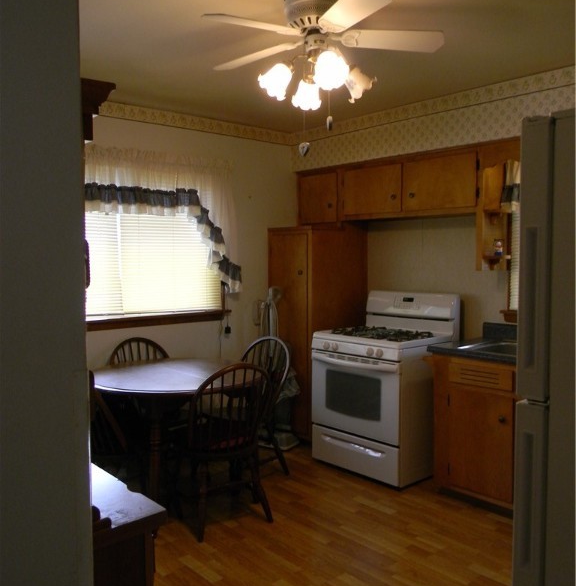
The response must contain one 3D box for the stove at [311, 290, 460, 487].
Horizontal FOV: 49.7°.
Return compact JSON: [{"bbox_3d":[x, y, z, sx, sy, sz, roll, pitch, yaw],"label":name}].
[{"bbox_3d":[0.655,0.609,4.293,0.683,1.176,0.784,-3,4,-41],"label":"stove"}]

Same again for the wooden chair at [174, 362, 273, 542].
[{"bbox_3d":[-0.418,0.796,3.411,0.467,0.899,0.538,-2,4,-37],"label":"wooden chair"}]

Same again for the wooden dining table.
[{"bbox_3d":[-0.660,0.853,3.640,1.030,0.766,1.035,0,3,0],"label":"wooden dining table"}]

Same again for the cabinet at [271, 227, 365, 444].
[{"bbox_3d":[0.239,0.341,4.868,0.588,1.658,0.487,-3,4,-41],"label":"cabinet"}]

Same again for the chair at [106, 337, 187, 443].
[{"bbox_3d":[-0.815,0.766,3.901,0.462,0.914,0.523,-3,4,-41],"label":"chair"}]

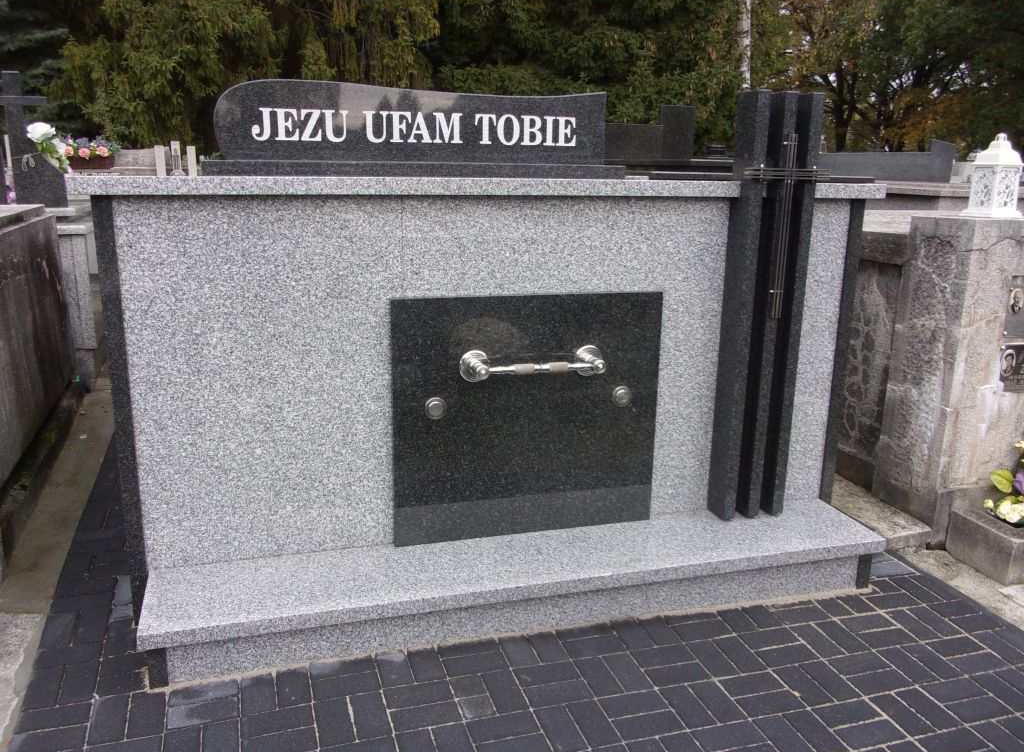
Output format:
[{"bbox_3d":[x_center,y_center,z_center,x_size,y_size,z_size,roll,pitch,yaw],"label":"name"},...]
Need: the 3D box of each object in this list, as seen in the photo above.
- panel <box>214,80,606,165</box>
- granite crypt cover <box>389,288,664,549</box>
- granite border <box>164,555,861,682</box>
[{"bbox_3d":[-0.310,-0.853,2.825,1.323,0.253,0.080,-3,15,-16],"label":"panel"},{"bbox_3d":[0.063,0.149,3.074,1.018,0.907,0.040,-3,15,-16],"label":"granite crypt cover"},{"bbox_3d":[0.135,0.804,2.879,2.474,0.150,0.060,-3,15,-16],"label":"granite border"}]

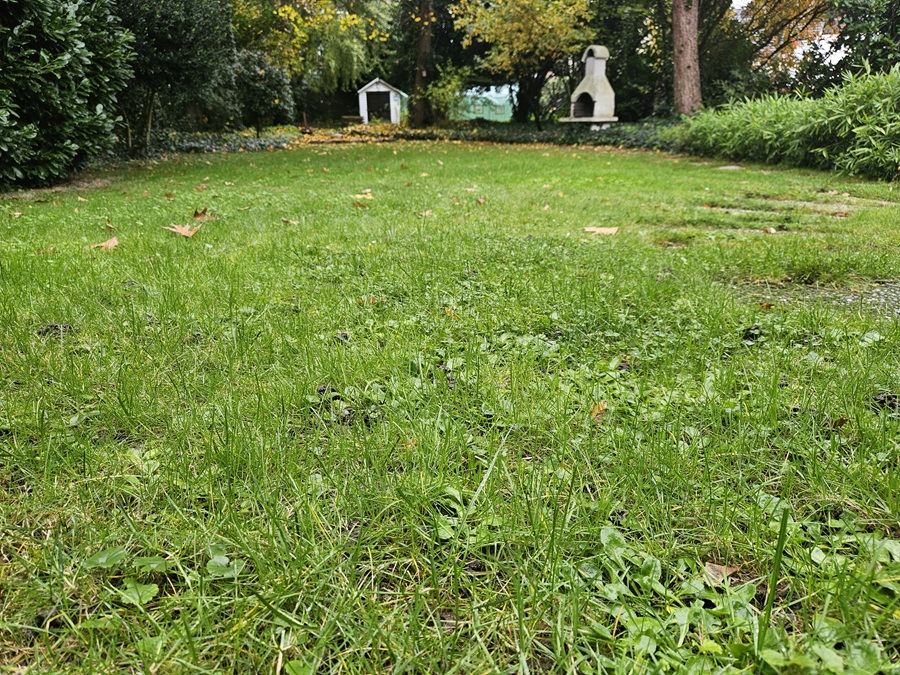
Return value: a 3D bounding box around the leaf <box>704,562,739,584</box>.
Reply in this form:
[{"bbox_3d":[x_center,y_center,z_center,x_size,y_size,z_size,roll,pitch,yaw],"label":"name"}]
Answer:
[{"bbox_3d":[0.272,0.237,0.600,0.034,0.010,0.024,11,22,27],"label":"leaf"}]

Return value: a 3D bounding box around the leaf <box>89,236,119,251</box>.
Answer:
[{"bbox_3d":[-1.225,-0.333,2.117,0.107,0.035,0.085,-11,22,-28],"label":"leaf"}]

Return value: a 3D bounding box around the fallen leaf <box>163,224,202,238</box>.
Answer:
[{"bbox_3d":[-1.052,-0.417,2.352,0.155,0.040,0.110,-9,21,-23],"label":"fallen leaf"}]

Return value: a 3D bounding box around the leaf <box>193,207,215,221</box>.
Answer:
[{"bbox_3d":[-1.141,-0.574,2.792,0.118,0.045,0.090,-8,21,-21],"label":"leaf"}]

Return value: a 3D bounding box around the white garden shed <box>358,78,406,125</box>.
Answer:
[{"bbox_3d":[-2.023,-7.089,18.000,1.270,1.330,1.450,1,20,2],"label":"white garden shed"}]

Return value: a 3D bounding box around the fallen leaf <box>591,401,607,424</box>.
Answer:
[{"bbox_3d":[0.225,0.113,0.901,0.023,0.022,0.034,5,20,15],"label":"fallen leaf"}]

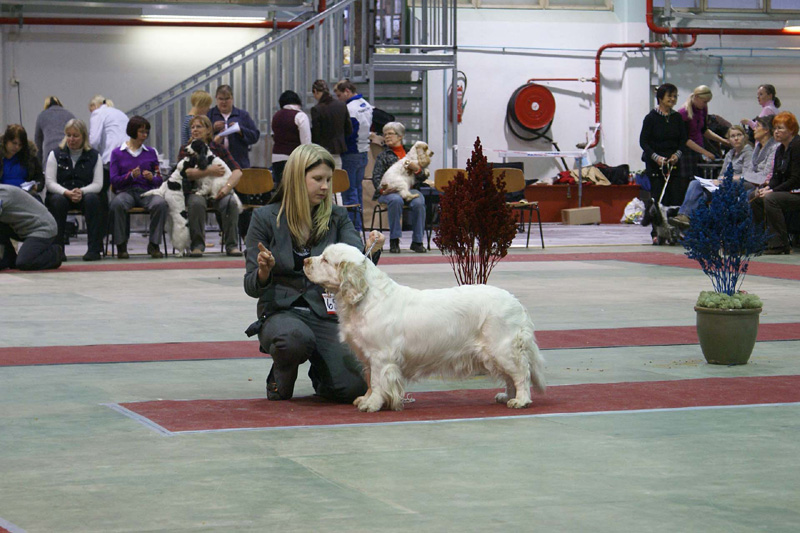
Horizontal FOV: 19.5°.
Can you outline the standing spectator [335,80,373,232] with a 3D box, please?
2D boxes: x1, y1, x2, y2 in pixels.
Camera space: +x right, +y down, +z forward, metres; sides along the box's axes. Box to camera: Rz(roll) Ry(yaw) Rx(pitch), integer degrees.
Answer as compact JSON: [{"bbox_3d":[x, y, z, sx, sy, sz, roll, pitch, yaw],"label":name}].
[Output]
[{"bbox_3d":[-0.531,-1.223,26.352,0.500,1.750,0.400,-3,4,-37],"label":"standing spectator"}]

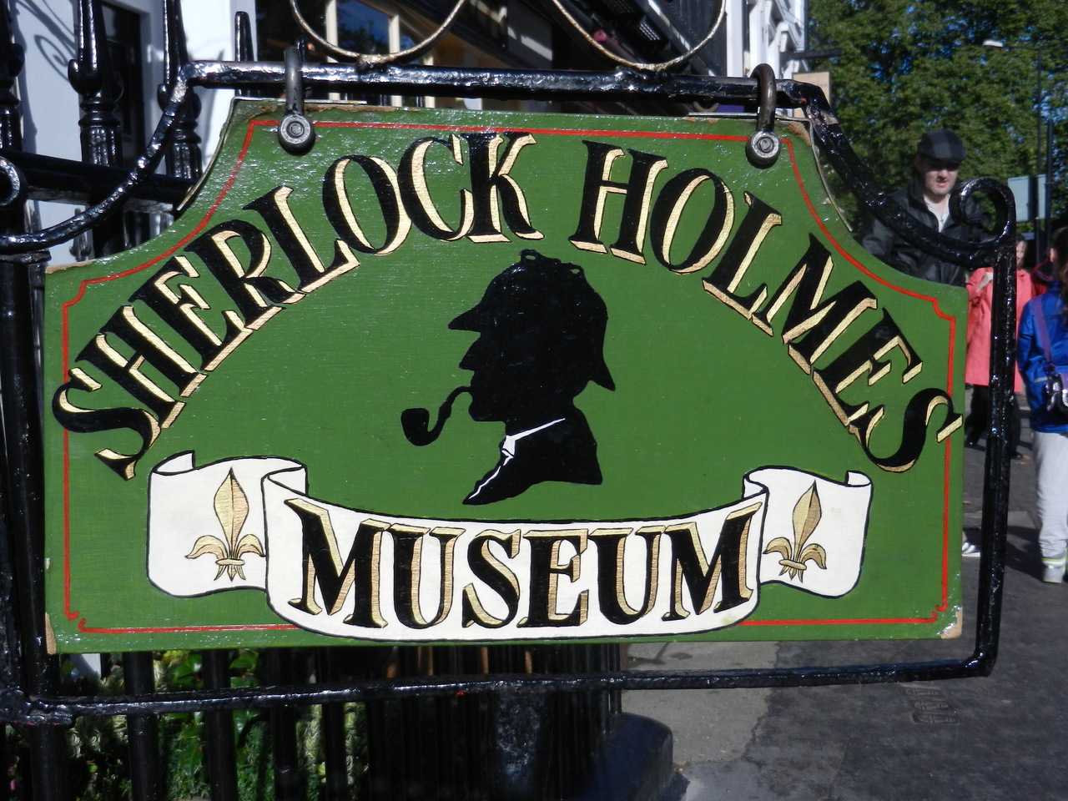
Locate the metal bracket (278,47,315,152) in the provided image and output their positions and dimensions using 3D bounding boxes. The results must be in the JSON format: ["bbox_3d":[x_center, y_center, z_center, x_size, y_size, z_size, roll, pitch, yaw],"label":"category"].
[{"bbox_3d":[-0.173,-0.218,0.857,0.026,0.077,0.048,-1,5,-7],"label":"metal bracket"}]

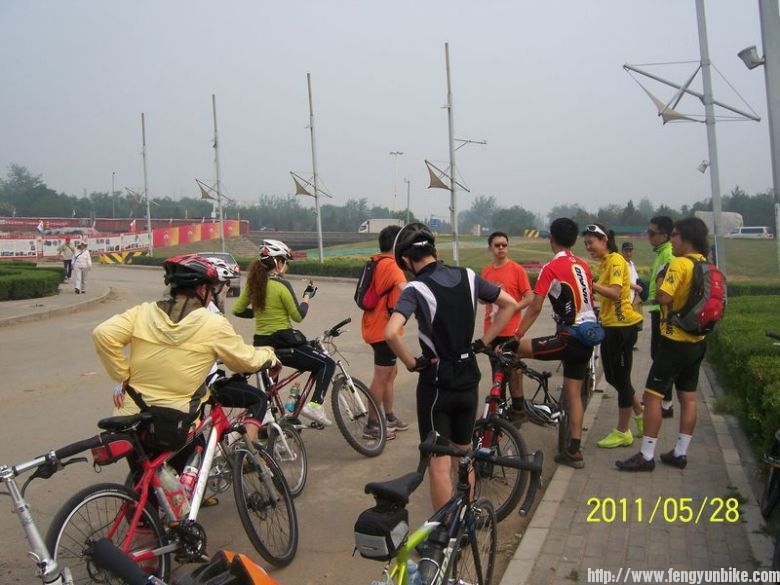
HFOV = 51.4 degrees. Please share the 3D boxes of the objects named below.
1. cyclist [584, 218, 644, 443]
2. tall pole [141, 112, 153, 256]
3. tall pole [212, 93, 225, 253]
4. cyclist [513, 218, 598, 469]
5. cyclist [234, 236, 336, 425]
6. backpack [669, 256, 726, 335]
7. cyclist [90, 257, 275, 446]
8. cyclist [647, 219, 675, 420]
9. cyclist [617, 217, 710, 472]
[{"bbox_3d":[1.701,0.303,6.200,0.440,1.700,0.440,-2,3,-17],"label":"cyclist"},{"bbox_3d":[-18.756,-7.796,62.658,0.300,12.092,0.300,-2,3,0],"label":"tall pole"},{"bbox_3d":[-11.720,-7.504,55.656,0.300,12.164,0.300,-3,3,0],"label":"tall pole"},{"bbox_3d":[1.191,0.353,5.837,0.520,1.770,0.550,-5,4,-37],"label":"cyclist"},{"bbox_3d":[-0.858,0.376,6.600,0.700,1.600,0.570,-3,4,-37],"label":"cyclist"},{"bbox_3d":[2.144,0.021,5.620,0.280,0.530,0.320,1,4,30],"label":"backpack"},{"bbox_3d":[-1.074,0.593,4.220,0.870,1.600,0.550,0,3,12],"label":"cyclist"},{"bbox_3d":[2.459,0.207,7.161,0.400,1.780,0.500,-1,4,13],"label":"cyclist"},{"bbox_3d":[1.916,0.356,5.661,0.520,1.740,0.460,-6,5,-43],"label":"cyclist"}]

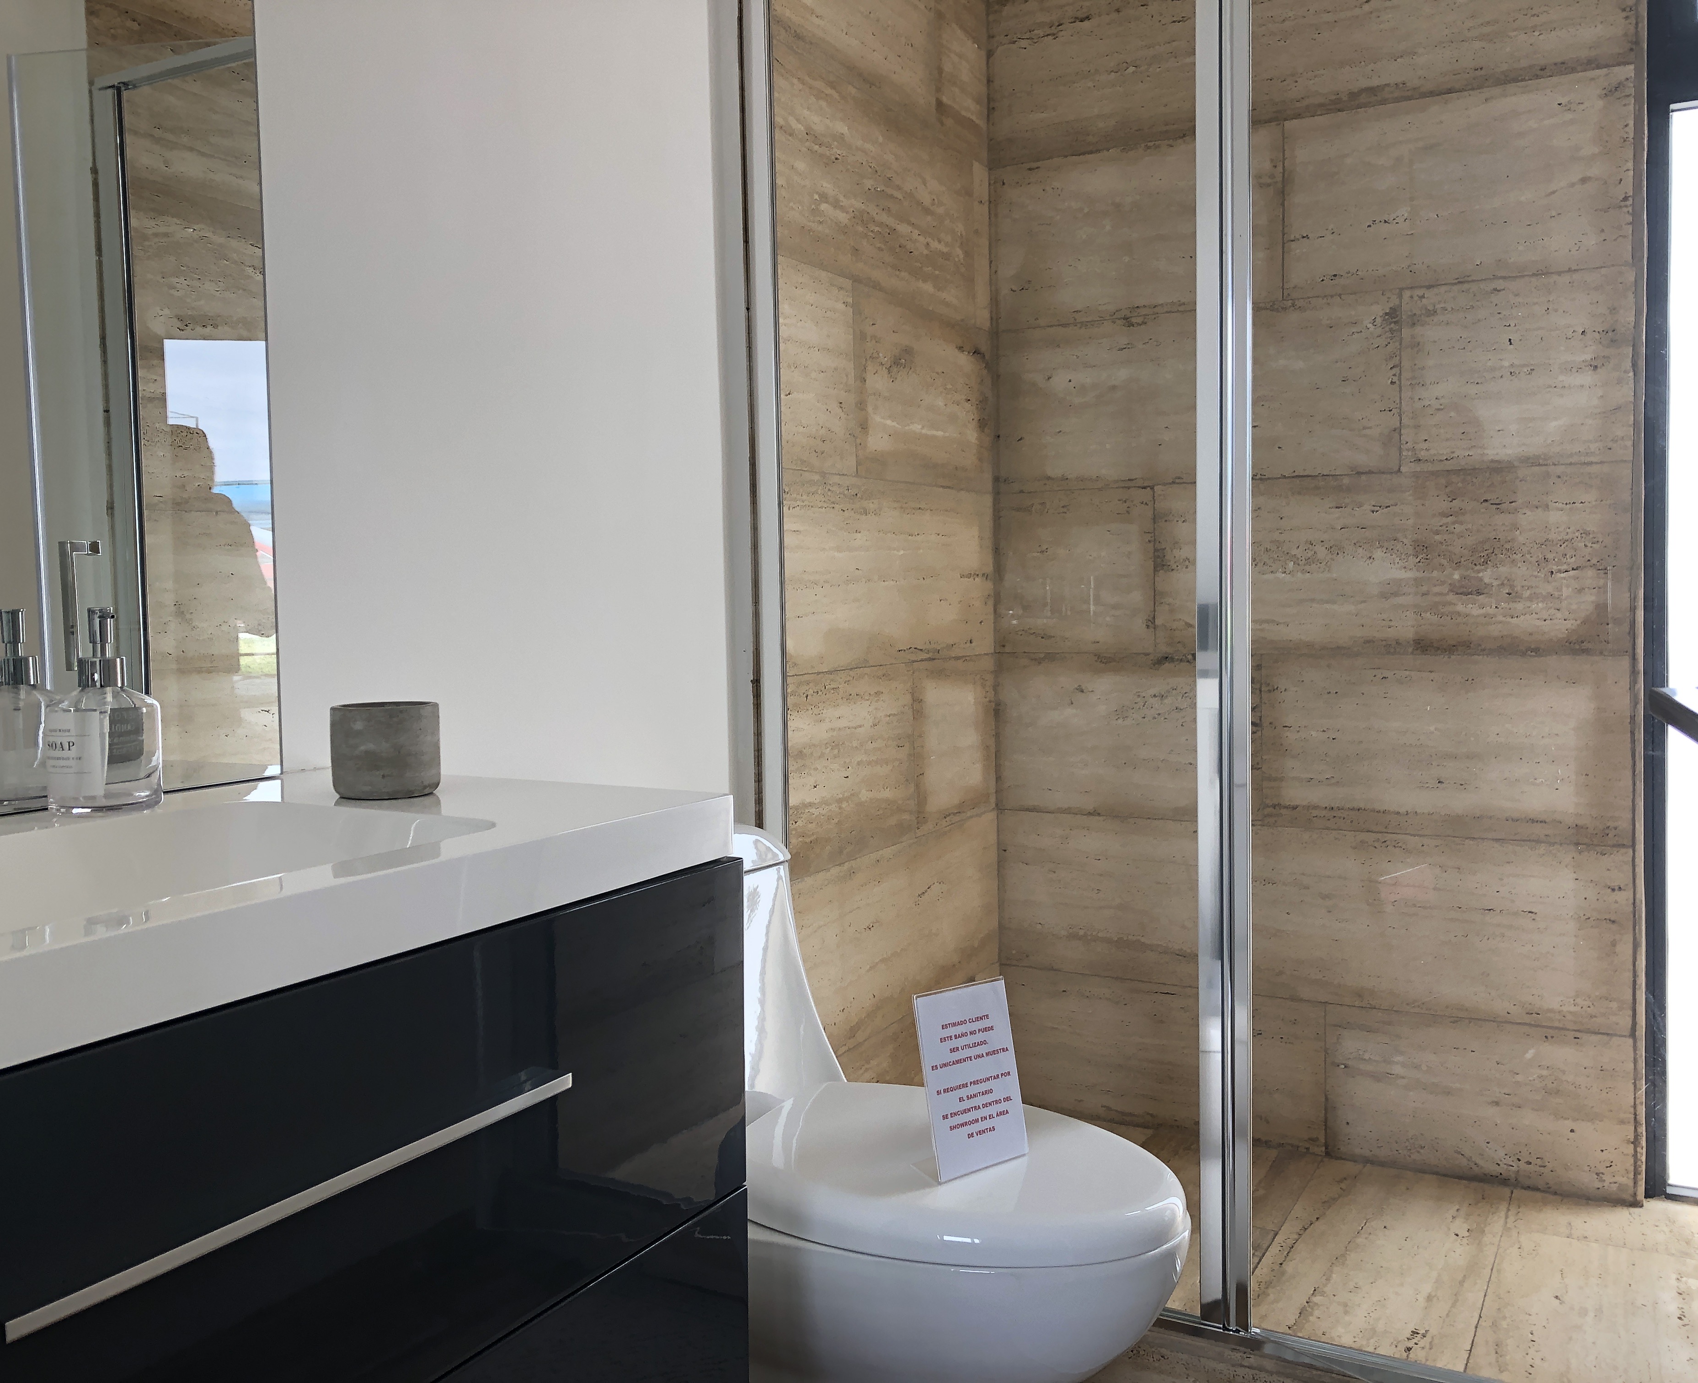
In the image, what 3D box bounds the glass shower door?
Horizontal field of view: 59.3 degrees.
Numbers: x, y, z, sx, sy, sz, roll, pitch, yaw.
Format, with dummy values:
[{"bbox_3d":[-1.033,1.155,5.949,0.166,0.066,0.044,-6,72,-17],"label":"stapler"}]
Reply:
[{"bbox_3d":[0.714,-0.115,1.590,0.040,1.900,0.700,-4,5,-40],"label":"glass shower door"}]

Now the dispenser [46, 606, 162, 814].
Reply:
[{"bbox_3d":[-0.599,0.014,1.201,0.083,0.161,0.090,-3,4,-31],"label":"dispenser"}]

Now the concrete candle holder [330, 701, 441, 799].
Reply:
[{"bbox_3d":[-0.394,0.050,1.268,0.090,0.075,0.090,1,4,29],"label":"concrete candle holder"}]

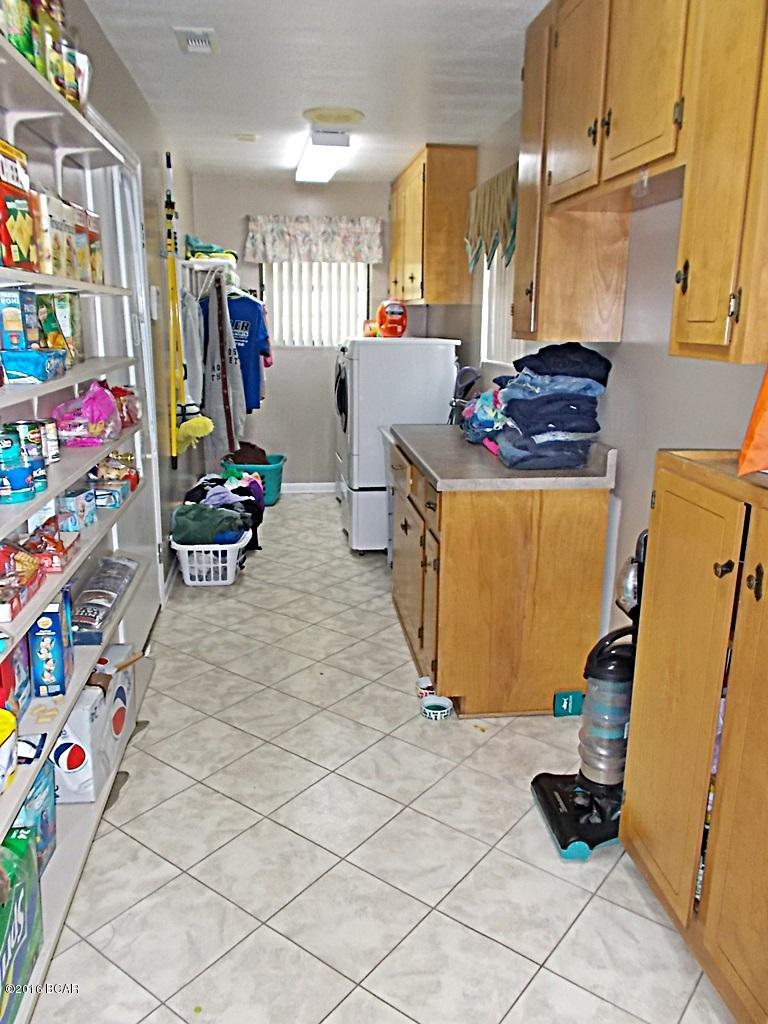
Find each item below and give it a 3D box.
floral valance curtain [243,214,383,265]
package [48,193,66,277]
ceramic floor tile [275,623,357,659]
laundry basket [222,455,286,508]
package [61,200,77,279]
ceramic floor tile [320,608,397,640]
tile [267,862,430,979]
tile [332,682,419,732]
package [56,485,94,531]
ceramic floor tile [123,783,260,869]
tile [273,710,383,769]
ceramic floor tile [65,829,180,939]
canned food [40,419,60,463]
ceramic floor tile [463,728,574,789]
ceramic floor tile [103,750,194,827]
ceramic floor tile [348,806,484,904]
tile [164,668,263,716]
[{"bbox_3d":[-0.571,-2.205,6.242,1.120,0.365,0.100,-1,14,-8],"label":"floral valance curtain"},{"bbox_3d":[-0.794,-0.639,1.812,0.050,0.185,0.120,-1,14,-8],"label":"package"},{"bbox_3d":[-0.315,0.618,3.600,0.302,0.010,0.302,11,17,36],"label":"ceramic floor tile"},{"bbox_3d":[-1.077,-0.259,6.447,0.530,0.340,0.460,-1,14,-7],"label":"laundry basket"},{"bbox_3d":[-0.924,-0.762,2.175,0.060,0.205,0.142,-1,14,-7],"label":"package"},{"bbox_3d":[-0.131,0.563,3.836,0.302,0.010,0.302,11,17,36],"label":"ceramic floor tile"},{"bbox_3d":[-0.086,1.024,1.945,0.302,0.010,0.302,11,17,36],"label":"tile"},{"bbox_3d":[-0.016,0.766,3.013,0.303,0.010,0.303,11,17,36],"label":"tile"},{"bbox_3d":[-0.861,-0.007,2.159,0.053,0.098,0.112,1,13,-1],"label":"package"},{"bbox_3d":[-0.558,0.918,2.264,0.296,0.010,0.296,11,17,36],"label":"ceramic floor tile"},{"bbox_3d":[-0.201,0.822,2.777,0.303,0.010,0.303,11,17,36],"label":"tile"},{"bbox_3d":[-0.753,0.986,2.066,0.302,0.010,0.302,11,17,36],"label":"ceramic floor tile"},{"bbox_3d":[-0.970,-0.201,2.192,0.076,0.118,0.076,-1,14,-8],"label":"canned food"},{"bbox_3d":[0.472,0.862,2.660,0.305,0.012,0.305,11,17,36],"label":"ceramic floor tile"},{"bbox_3d":[-0.811,0.885,2.480,0.302,0.010,0.302,11,17,36],"label":"ceramic floor tile"},{"bbox_3d":[0.102,0.974,2.186,0.305,0.012,0.305,11,17,36],"label":"ceramic floor tile"},{"bbox_3d":[-0.686,0.730,3.135,0.303,0.010,0.303,11,17,36],"label":"tile"}]

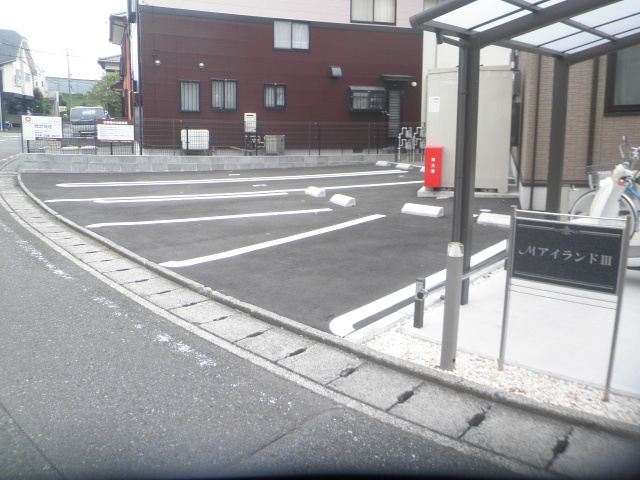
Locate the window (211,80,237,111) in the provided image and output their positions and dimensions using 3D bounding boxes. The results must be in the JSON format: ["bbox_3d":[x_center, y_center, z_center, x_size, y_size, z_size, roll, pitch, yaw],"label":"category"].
[{"bbox_3d":[-2.874,-4.368,14.505,0.775,0.973,0.100,-3,10,-17],"label":"window"}]

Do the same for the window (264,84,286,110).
[{"bbox_3d":[-1.394,-4.430,14.969,0.722,0.817,0.100,-3,10,-17],"label":"window"}]

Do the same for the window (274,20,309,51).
[{"bbox_3d":[-0.872,-6.288,14.836,1.149,0.965,0.100,-3,10,-17],"label":"window"}]

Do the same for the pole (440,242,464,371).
[{"bbox_3d":[0.787,0.406,2.880,0.093,0.800,0.093,3,10,16],"label":"pole"}]

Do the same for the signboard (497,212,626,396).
[{"bbox_3d":[1.323,0.337,2.650,0.600,0.990,0.040,9,13,41],"label":"signboard"}]

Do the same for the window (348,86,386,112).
[{"bbox_3d":[1.580,-4.628,15.819,1.375,0.840,0.220,-3,10,-17],"label":"window"}]

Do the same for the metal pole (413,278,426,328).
[{"bbox_3d":[0.717,0.457,3.451,0.062,0.370,0.062,9,13,41],"label":"metal pole"}]

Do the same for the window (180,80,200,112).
[{"bbox_3d":[-3.832,-4.241,14.222,0.588,0.951,0.100,-3,10,-17],"label":"window"}]

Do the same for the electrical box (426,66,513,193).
[{"bbox_3d":[2.751,-1.979,8.721,1.419,2.111,0.900,4,10,20],"label":"electrical box"}]

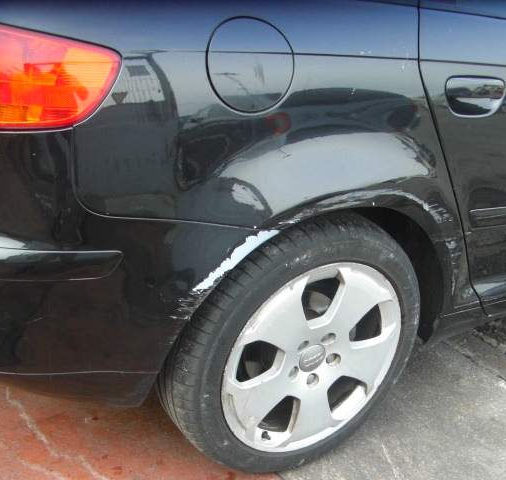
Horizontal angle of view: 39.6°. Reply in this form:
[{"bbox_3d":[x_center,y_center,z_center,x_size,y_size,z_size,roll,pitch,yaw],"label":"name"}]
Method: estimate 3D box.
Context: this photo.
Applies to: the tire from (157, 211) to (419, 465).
[{"bbox_3d":[0.088,0.225,1.615,0.633,0.630,0.226,-6,27,-31],"label":"tire"}]

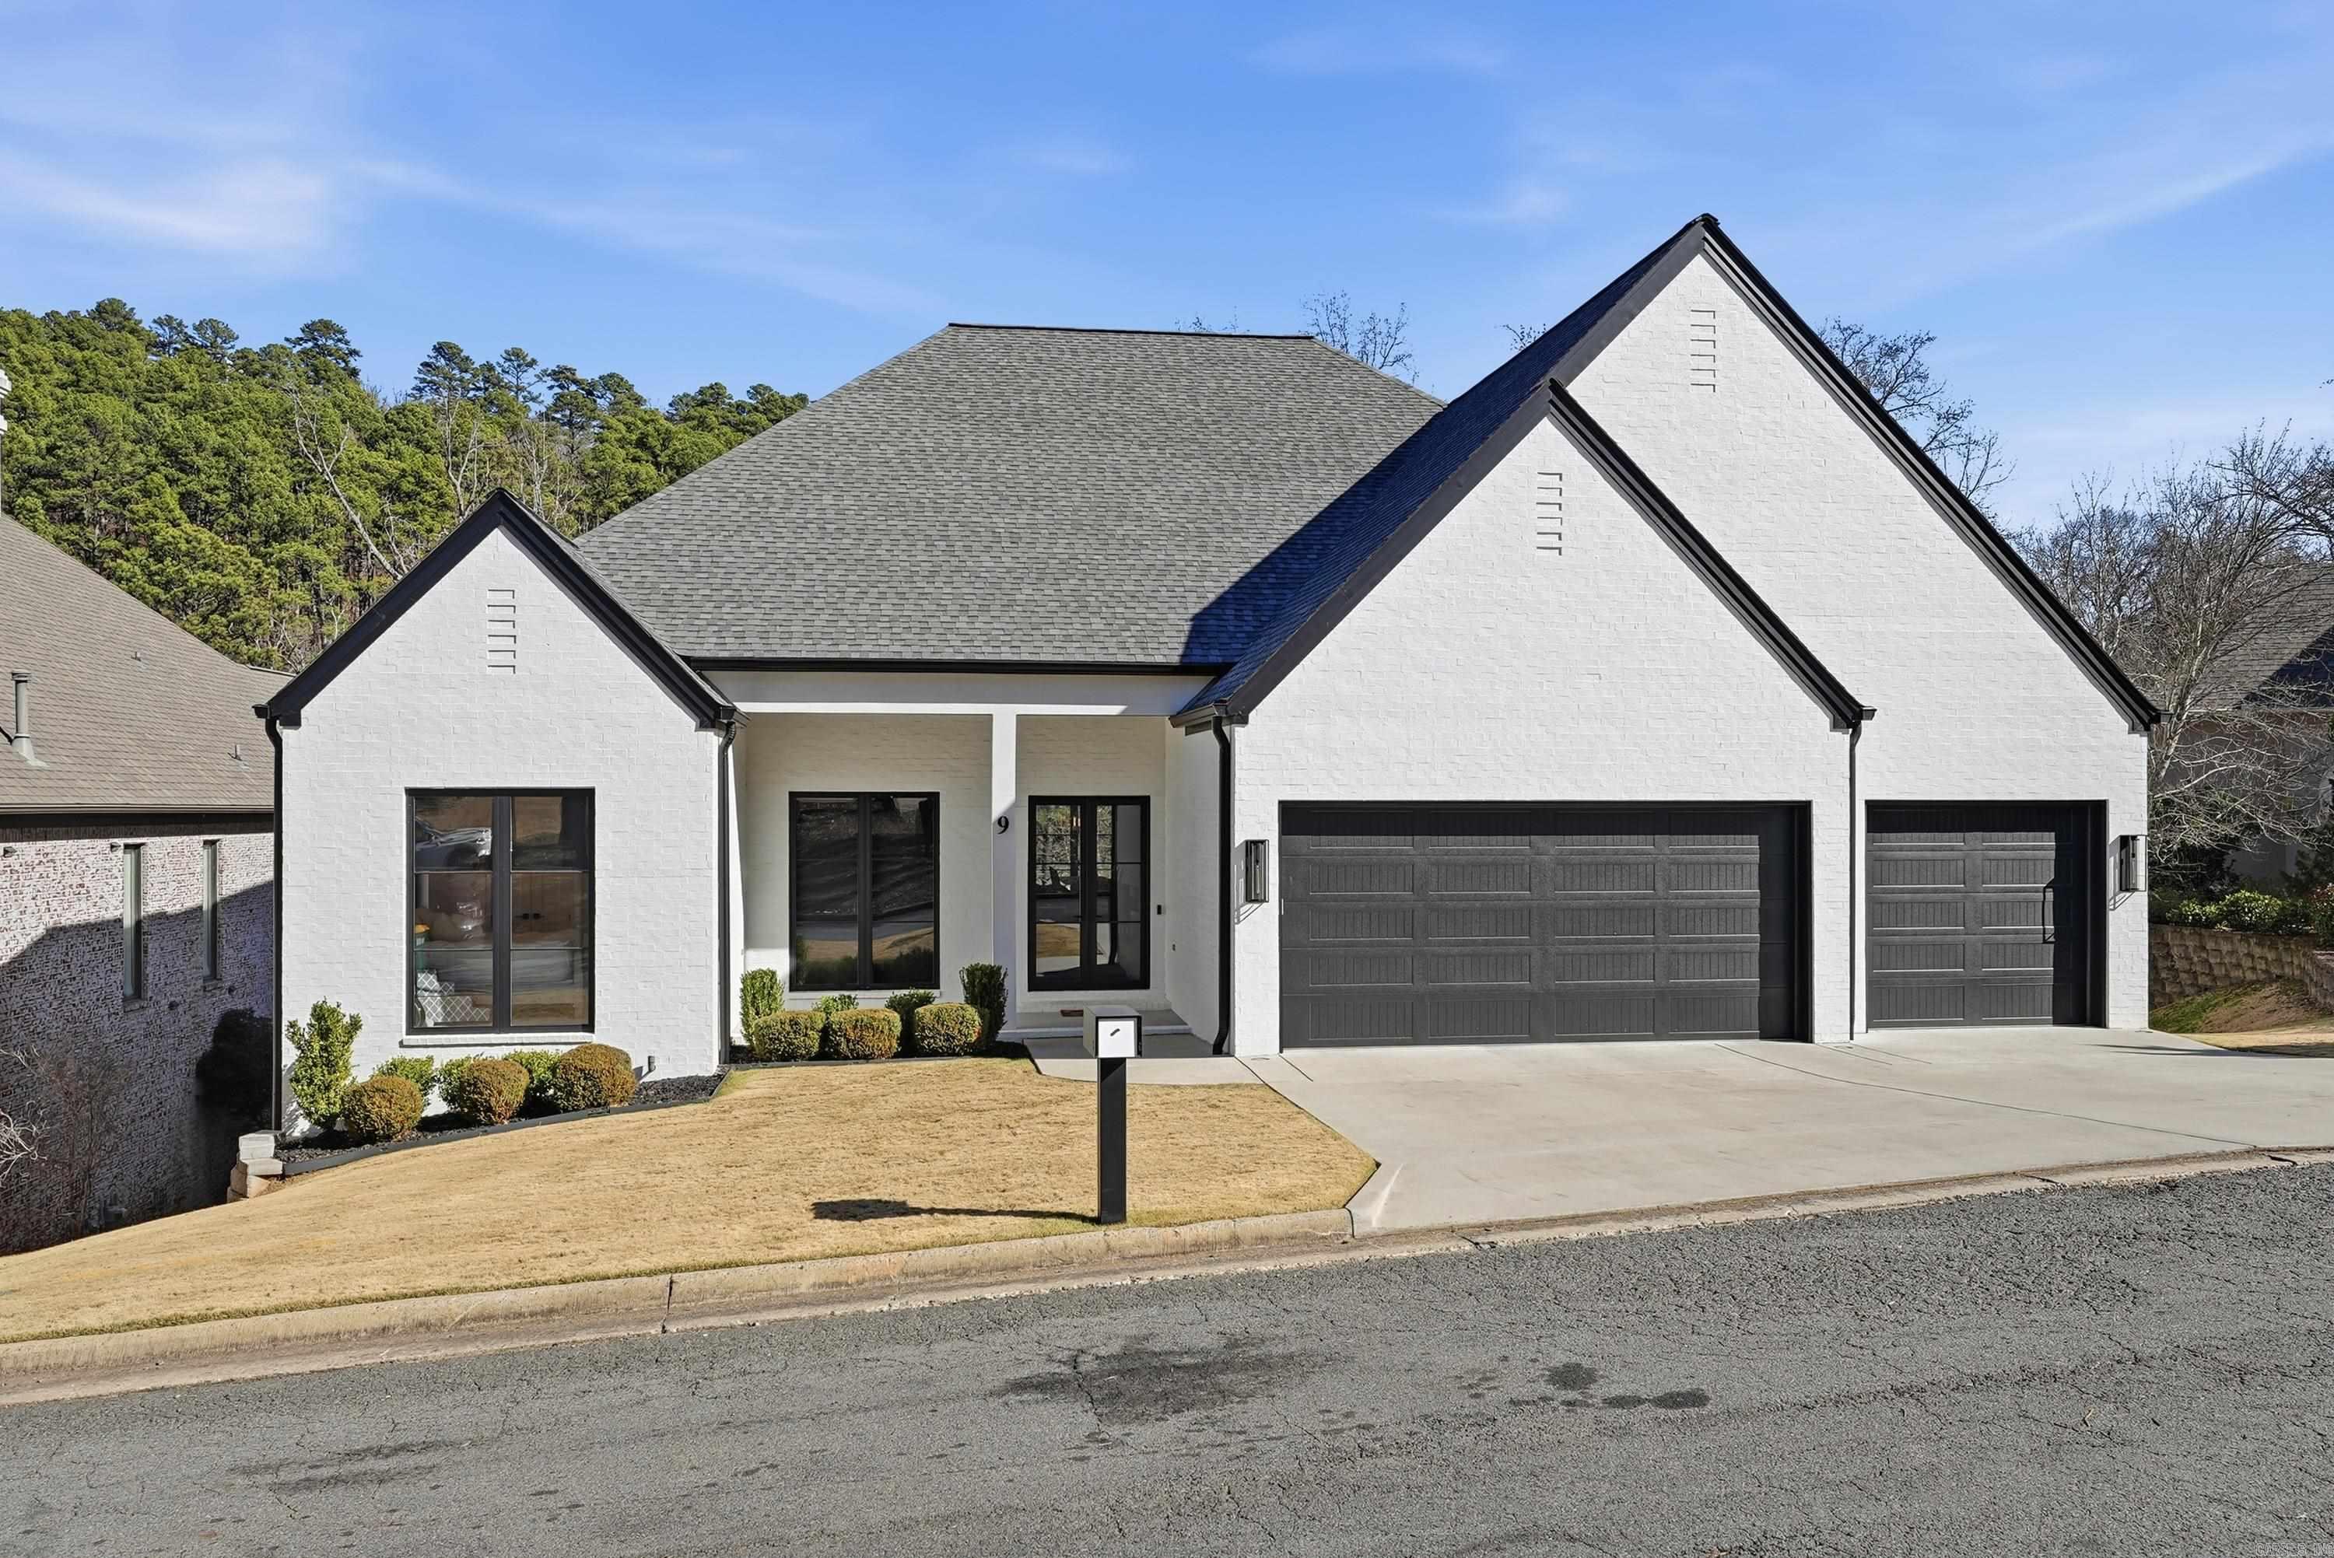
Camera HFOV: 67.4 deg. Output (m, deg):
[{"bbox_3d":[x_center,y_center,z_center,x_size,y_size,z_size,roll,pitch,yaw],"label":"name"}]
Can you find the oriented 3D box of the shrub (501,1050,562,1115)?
[{"bbox_3d":[-6.096,2.921,16.850,0.650,0.620,0.620,0,0,-8],"label":"shrub"}]

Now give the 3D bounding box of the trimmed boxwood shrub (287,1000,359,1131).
[{"bbox_3d":[-8.002,2.705,16.600,0.700,1.230,0.660,0,0,-8],"label":"trimmed boxwood shrub"}]

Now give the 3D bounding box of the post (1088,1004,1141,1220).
[{"bbox_3d":[-0.330,2.050,10.650,0.270,1.280,0.500,0,0,-11],"label":"post"}]

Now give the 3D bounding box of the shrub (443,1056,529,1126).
[{"bbox_3d":[-6.285,2.893,16.250,0.740,0.640,0.720,0,0,-8],"label":"shrub"}]

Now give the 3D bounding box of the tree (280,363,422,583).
[{"bbox_3d":[-31.115,-10.407,68.000,7.500,12.500,6.500,0,0,-8],"label":"tree"}]

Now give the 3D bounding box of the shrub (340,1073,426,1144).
[{"bbox_3d":[-7.213,3.040,16.130,0.750,0.640,0.730,0,0,-8],"label":"shrub"}]

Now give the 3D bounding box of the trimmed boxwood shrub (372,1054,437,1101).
[{"bbox_3d":[-7.285,2.921,16.700,0.640,0.600,0.600,0,0,-8],"label":"trimmed boxwood shrub"}]

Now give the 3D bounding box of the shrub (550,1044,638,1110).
[{"bbox_3d":[-5.355,2.788,16.380,0.790,0.630,0.760,0,0,-8],"label":"shrub"}]

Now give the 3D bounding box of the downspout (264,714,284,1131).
[{"bbox_3d":[-8.673,1.389,17.000,0.180,4.050,0.110,0,0,-8],"label":"downspout"}]

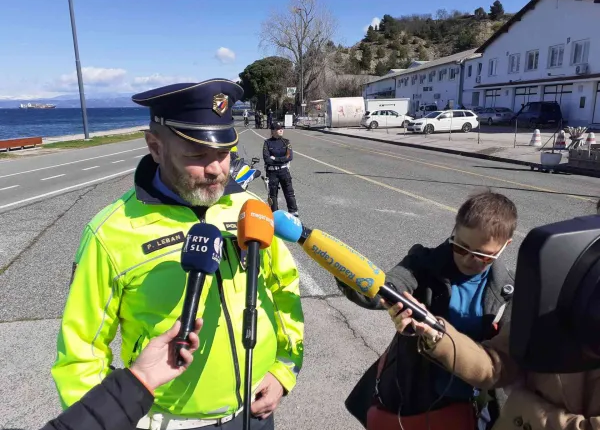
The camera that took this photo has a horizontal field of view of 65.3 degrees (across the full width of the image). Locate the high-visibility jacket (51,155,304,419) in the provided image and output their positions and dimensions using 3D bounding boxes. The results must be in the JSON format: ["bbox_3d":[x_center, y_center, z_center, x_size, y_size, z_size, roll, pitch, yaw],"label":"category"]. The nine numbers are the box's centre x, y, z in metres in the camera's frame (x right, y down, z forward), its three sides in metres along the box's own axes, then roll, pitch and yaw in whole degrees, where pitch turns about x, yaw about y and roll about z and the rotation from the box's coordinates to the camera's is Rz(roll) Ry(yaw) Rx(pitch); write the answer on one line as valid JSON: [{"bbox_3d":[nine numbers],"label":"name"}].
[{"bbox_3d":[-0.333,0.193,1.307,0.650,0.710,0.380,-8,15,-28],"label":"high-visibility jacket"}]

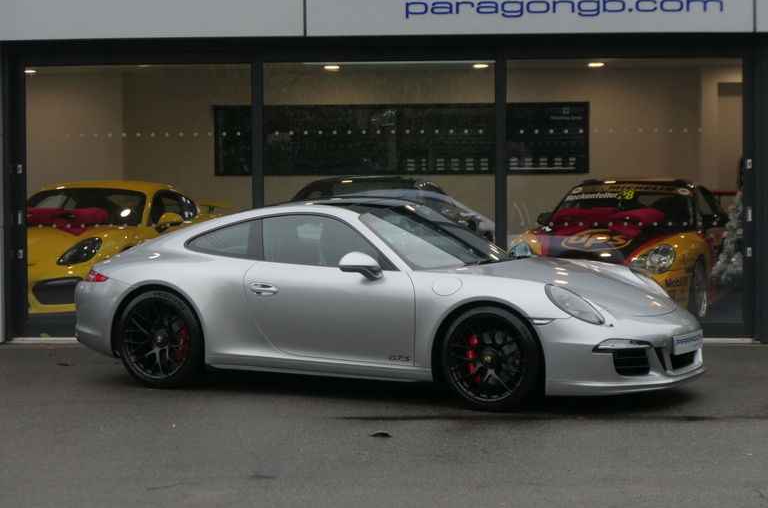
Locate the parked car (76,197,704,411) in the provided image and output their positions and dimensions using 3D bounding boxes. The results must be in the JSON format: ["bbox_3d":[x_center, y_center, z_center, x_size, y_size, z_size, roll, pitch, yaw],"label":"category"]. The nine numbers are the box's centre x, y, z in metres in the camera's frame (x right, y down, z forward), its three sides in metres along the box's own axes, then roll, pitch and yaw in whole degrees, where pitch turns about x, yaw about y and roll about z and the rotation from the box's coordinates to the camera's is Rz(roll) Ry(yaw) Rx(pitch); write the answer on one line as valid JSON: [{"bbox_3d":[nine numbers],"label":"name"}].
[{"bbox_3d":[-0.045,0.262,12.654,4.500,1.295,1.870,1,2,29],"label":"parked car"}]

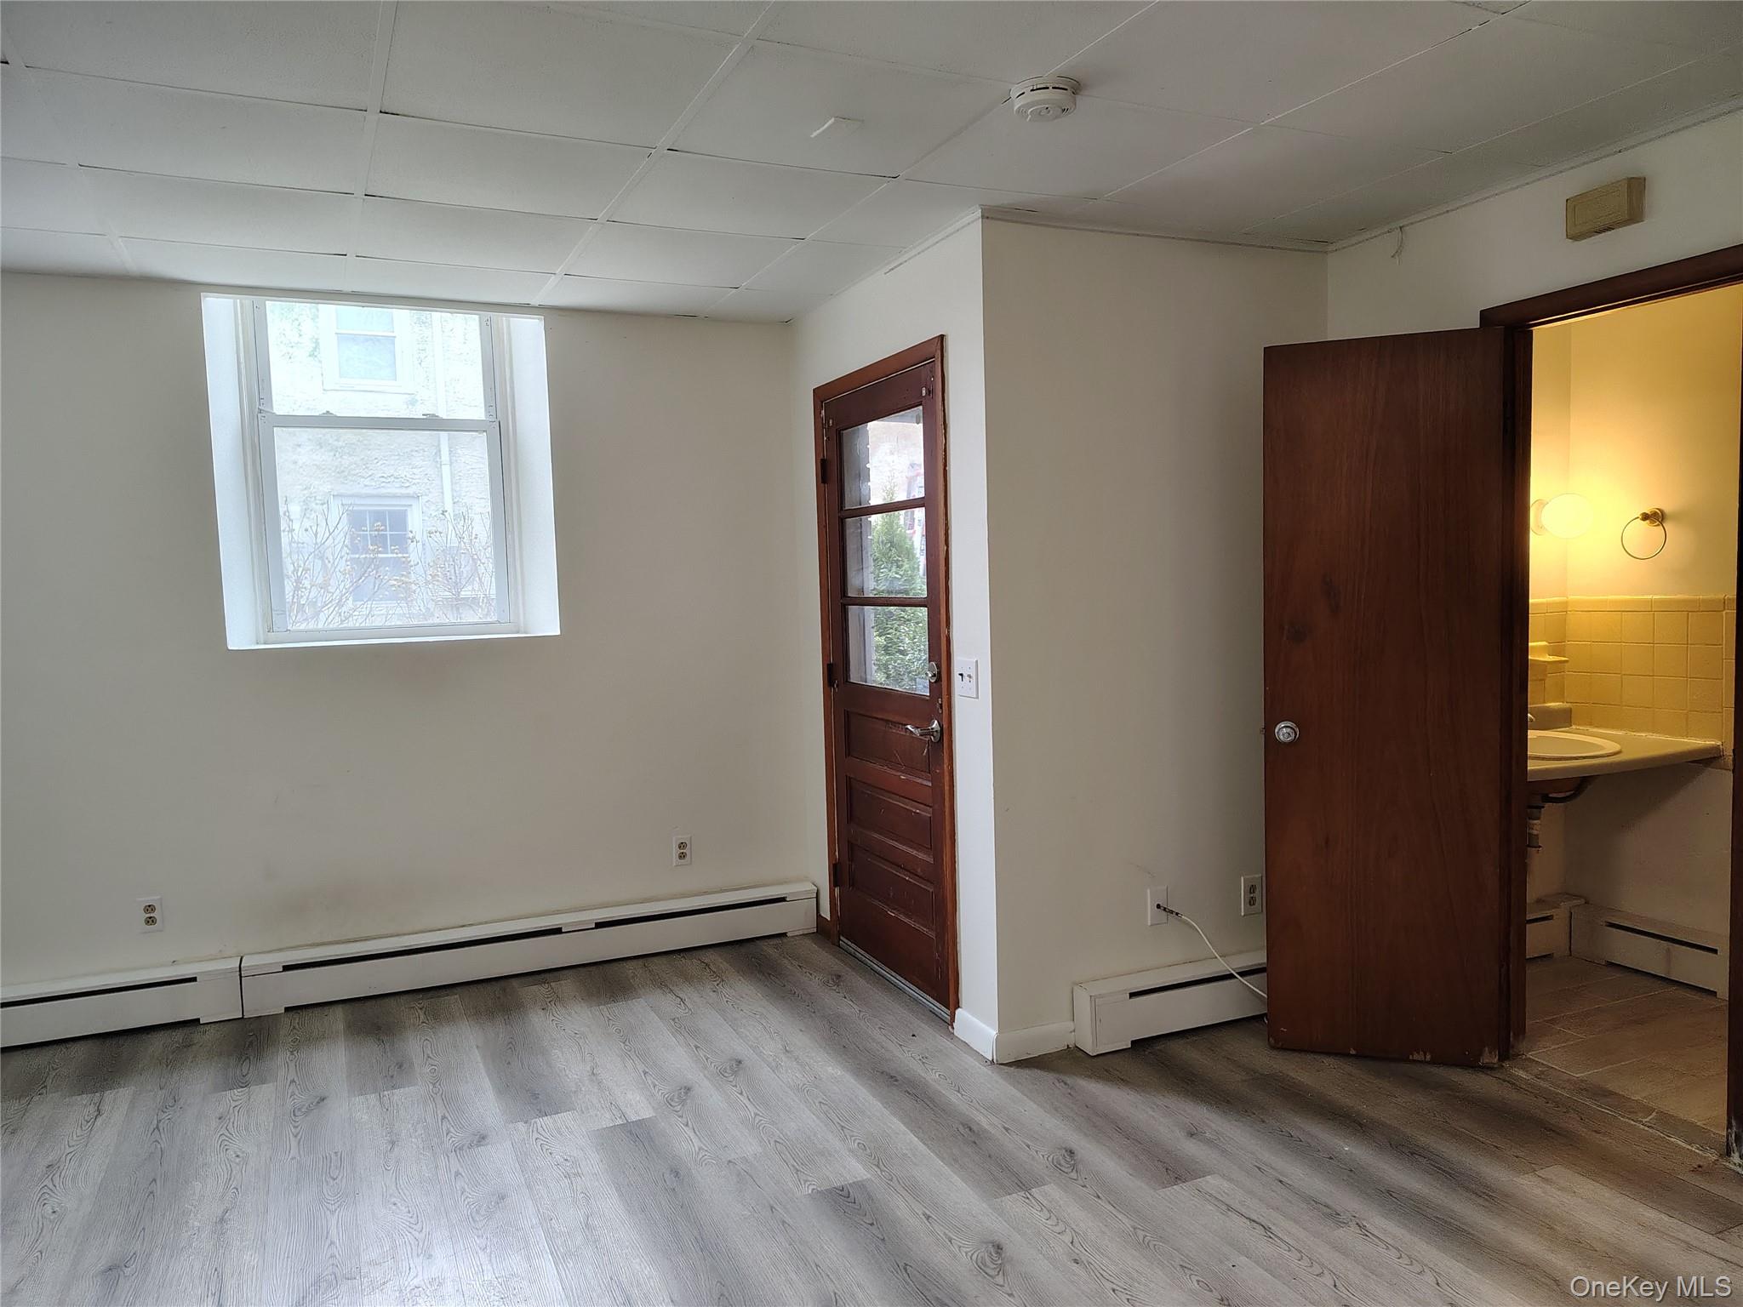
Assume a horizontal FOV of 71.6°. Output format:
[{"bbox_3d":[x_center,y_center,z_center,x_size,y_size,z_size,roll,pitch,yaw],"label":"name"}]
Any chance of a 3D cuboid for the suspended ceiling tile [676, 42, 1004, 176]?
[{"bbox_3d":[-0.075,-1.167,2.623,0.603,0.018,0.600,-3,4,-25],"label":"suspended ceiling tile"}]

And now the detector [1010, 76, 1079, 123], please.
[{"bbox_3d":[0.361,-1.144,2.502,0.145,0.042,0.145,-2,4,0],"label":"detector"}]

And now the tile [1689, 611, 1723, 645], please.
[{"bbox_3d":[2.691,-0.078,3.905,0.008,0.108,0.108,-3,4,-25],"label":"tile"}]

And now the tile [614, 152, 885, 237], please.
[{"bbox_3d":[-0.336,-1.195,3.164,0.606,0.020,0.598,-3,4,-25],"label":"tile"}]

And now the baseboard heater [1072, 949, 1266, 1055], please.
[{"bbox_3d":[1.063,1.054,3.751,0.967,0.177,0.090,-3,4,-25],"label":"baseboard heater"}]

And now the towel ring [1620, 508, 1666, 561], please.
[{"bbox_3d":[2.562,-0.392,3.985,0.075,0.171,0.150,-3,4,-25],"label":"towel ring"}]

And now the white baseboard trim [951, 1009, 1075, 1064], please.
[{"bbox_3d":[0.430,1.127,3.654,0.270,0.076,0.270,-3,4,-25],"label":"white baseboard trim"}]

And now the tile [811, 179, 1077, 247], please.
[{"bbox_3d":[0.208,-1.227,3.417,0.588,0.020,0.598,-3,4,-25],"label":"tile"}]

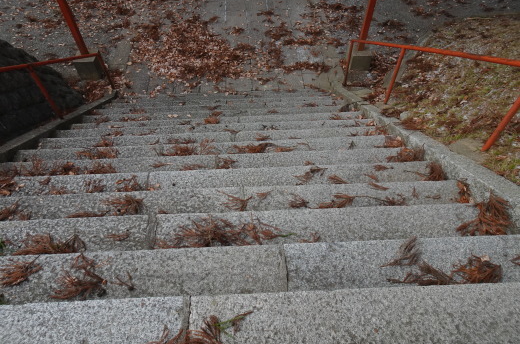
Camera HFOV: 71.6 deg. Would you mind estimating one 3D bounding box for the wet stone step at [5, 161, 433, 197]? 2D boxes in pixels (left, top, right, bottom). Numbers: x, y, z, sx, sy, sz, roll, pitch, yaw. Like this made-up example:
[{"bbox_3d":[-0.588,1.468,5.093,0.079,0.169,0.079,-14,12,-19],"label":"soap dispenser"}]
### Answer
[{"bbox_3d":[-0.391,0.169,2.818,3.507,0.190,0.315,-2,54,-1],"label":"wet stone step"}]

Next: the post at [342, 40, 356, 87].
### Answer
[{"bbox_3d":[1.385,-1.700,5.623,0.045,0.817,0.045,-2,54,-1],"label":"post"}]

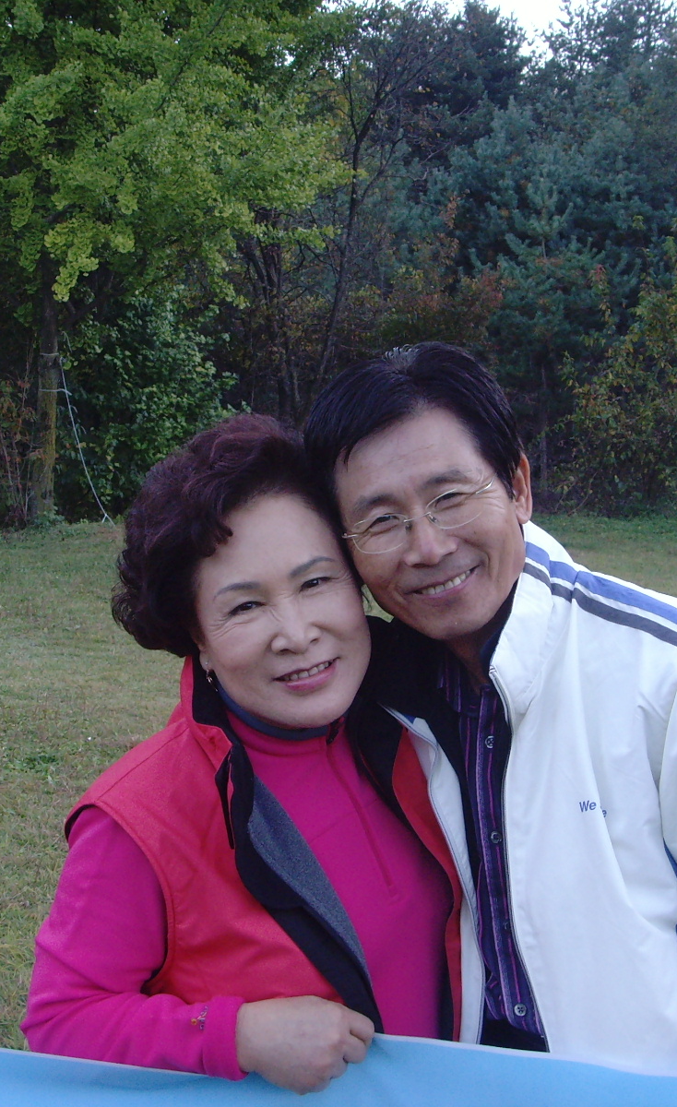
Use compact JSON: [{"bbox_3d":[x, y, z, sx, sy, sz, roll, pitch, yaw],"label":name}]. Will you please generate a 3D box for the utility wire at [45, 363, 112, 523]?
[{"bbox_3d":[-2.658,-1.132,17.000,0.660,1.640,0.300,0,5,-6],"label":"utility wire"}]

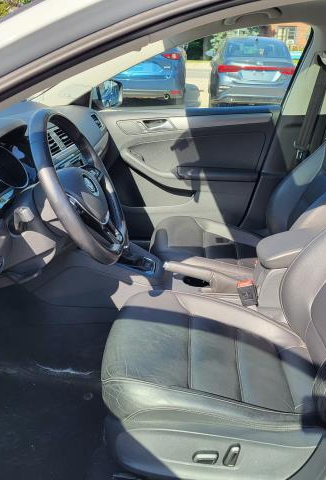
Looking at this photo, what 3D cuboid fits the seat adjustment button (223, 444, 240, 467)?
[{"bbox_3d":[0.139,0.440,0.985,0.026,0.058,0.022,14,22,0],"label":"seat adjustment button"}]

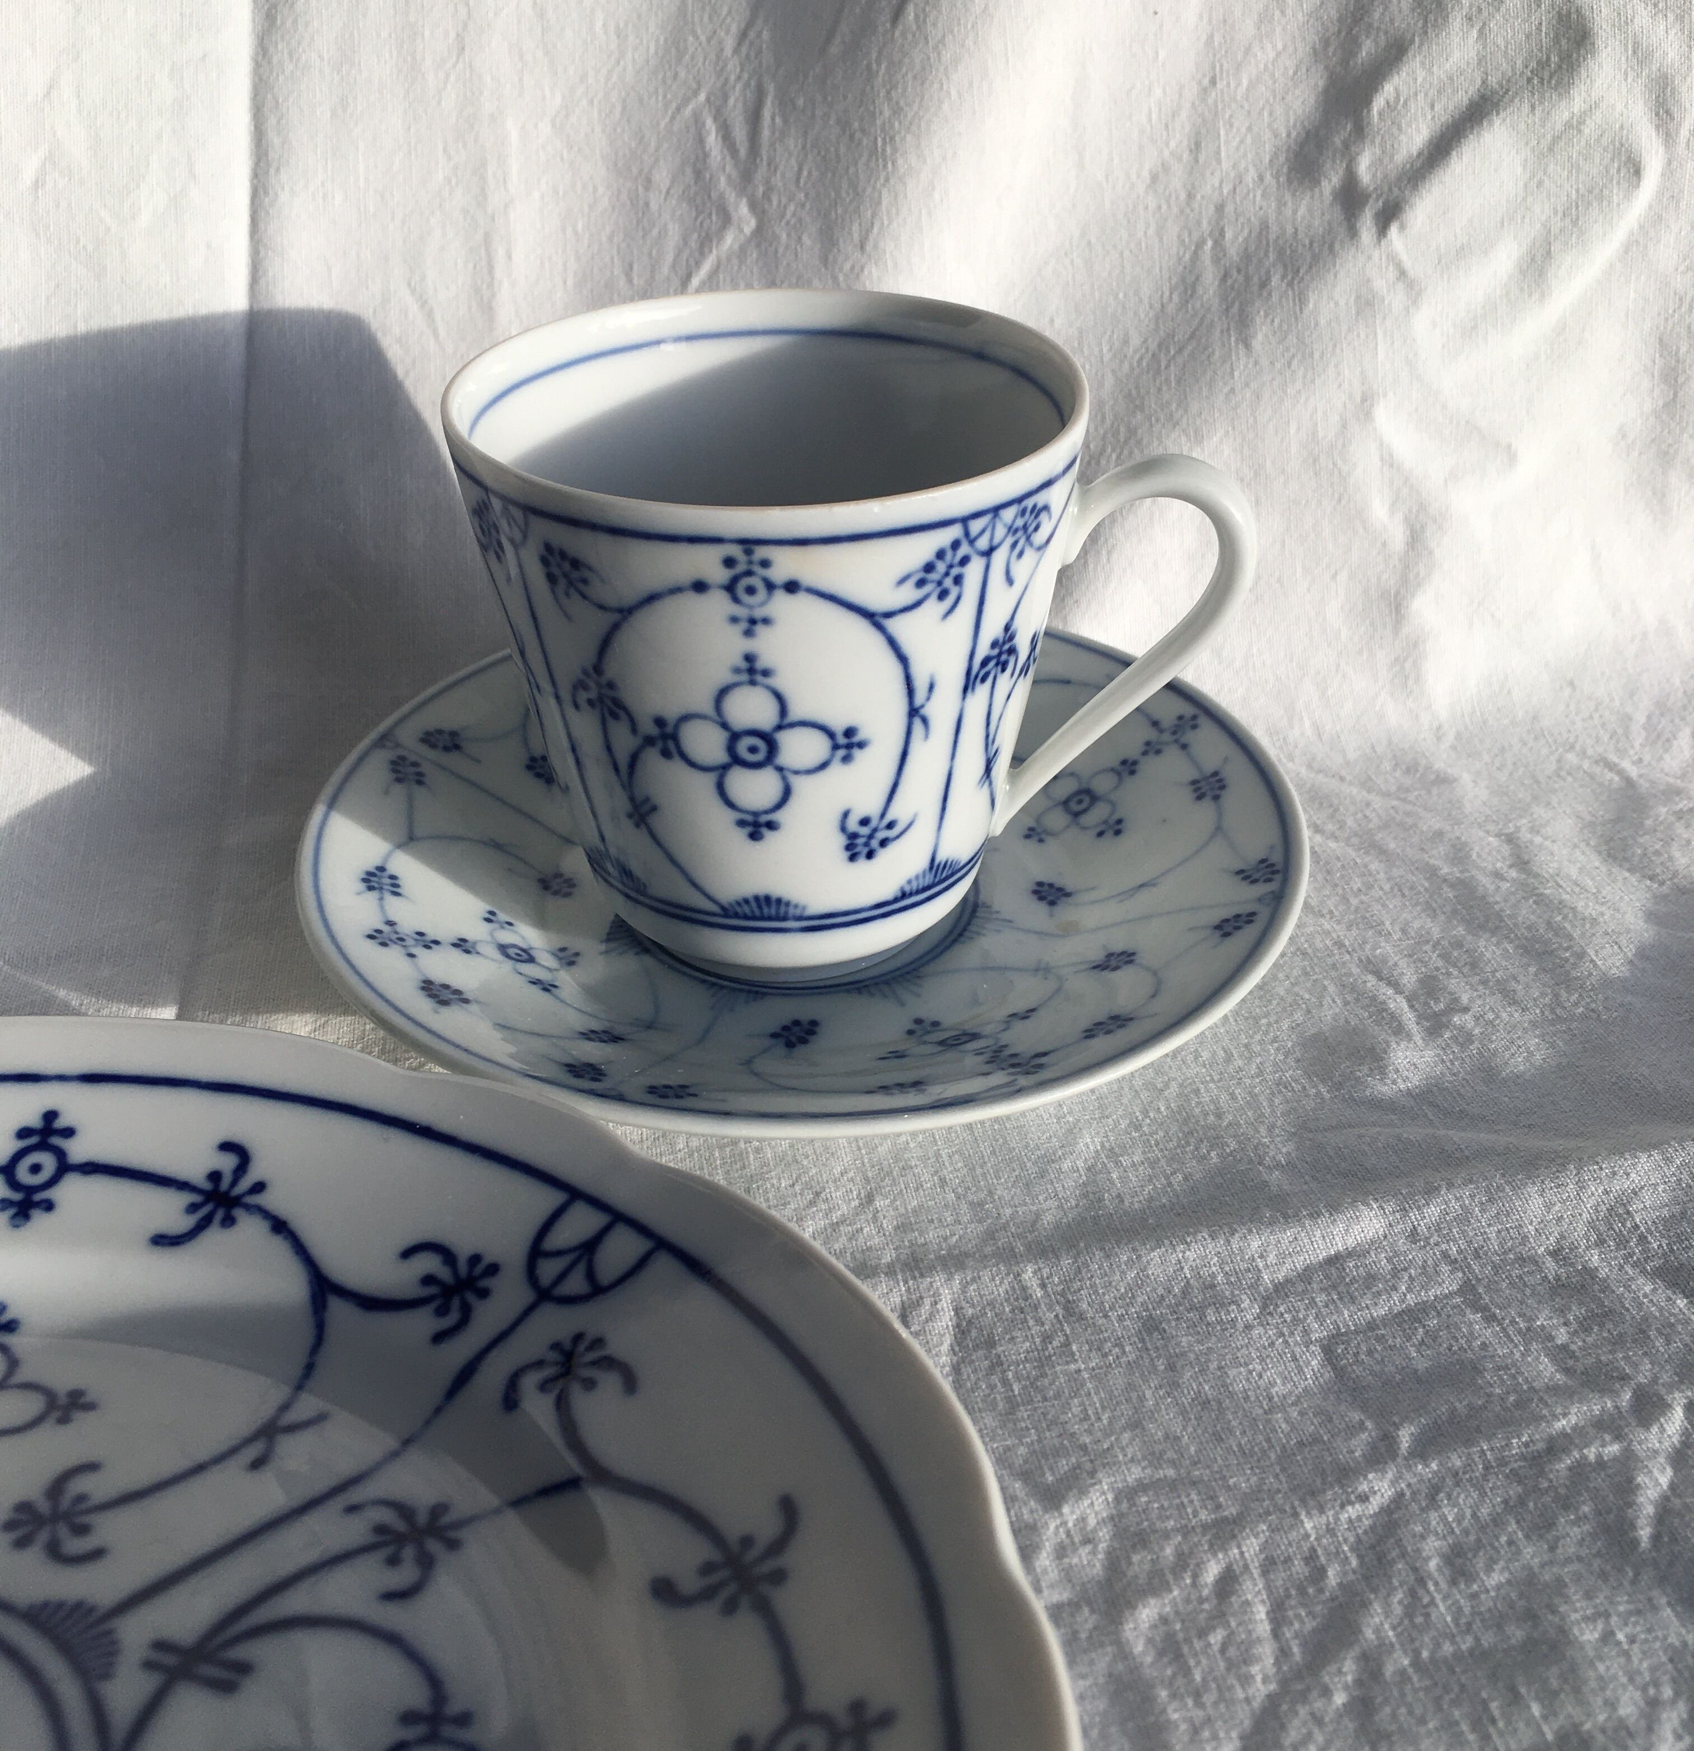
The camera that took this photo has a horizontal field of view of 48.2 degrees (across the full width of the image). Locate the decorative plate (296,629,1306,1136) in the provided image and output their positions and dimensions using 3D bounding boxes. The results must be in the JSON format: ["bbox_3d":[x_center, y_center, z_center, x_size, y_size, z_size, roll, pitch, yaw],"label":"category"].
[{"bbox_3d":[-0.006,-0.002,0.280,0.144,0.021,0.144,0,33,0],"label":"decorative plate"}]

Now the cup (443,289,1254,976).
[{"bbox_3d":[0.003,-0.030,0.262,0.106,0.078,0.081,-3,34,-4],"label":"cup"}]

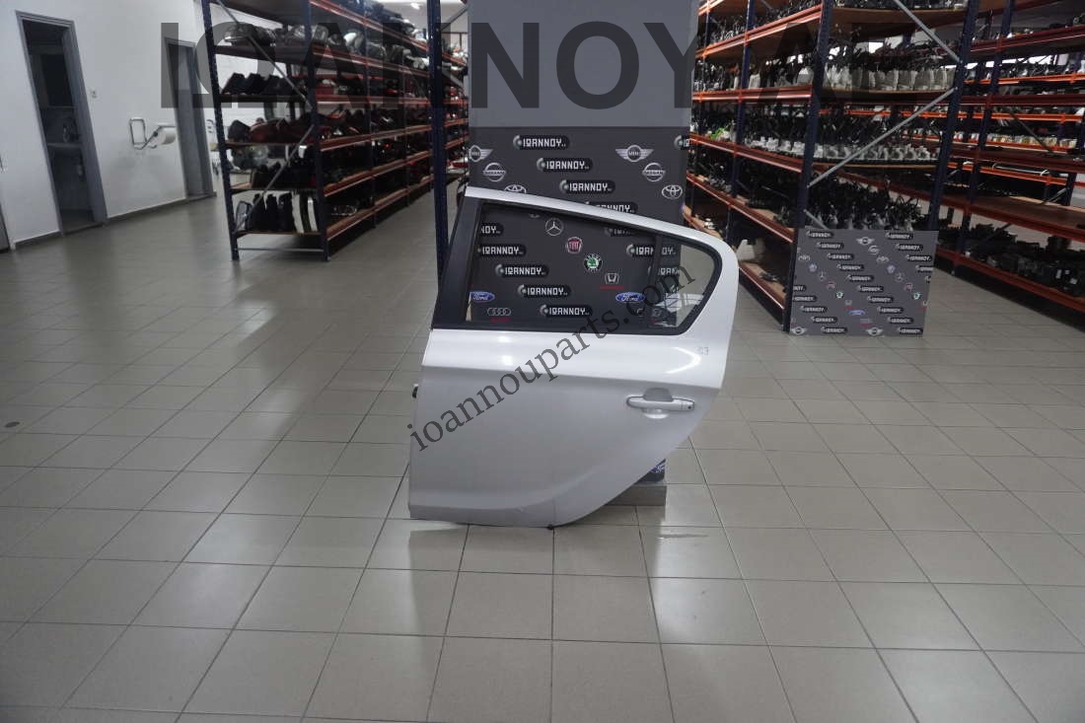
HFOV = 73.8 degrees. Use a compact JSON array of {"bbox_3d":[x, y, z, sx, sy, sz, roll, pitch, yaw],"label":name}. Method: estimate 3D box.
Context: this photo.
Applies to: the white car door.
[{"bbox_3d":[0.080,0.020,2.424,1.085,1.150,0.190,1,14,0],"label":"white car door"}]

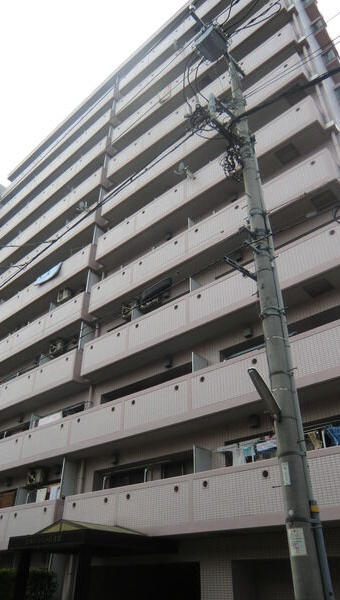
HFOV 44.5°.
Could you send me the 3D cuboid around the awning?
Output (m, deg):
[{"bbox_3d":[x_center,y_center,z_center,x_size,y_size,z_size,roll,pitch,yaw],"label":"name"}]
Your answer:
[{"bbox_3d":[-2.012,6.414,11.239,3.250,0.670,3.200,-27,-43,34],"label":"awning"}]

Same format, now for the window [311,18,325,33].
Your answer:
[{"bbox_3d":[7.140,-13.234,20.209,0.500,0.900,0.120,-27,-43,34],"label":"window"}]

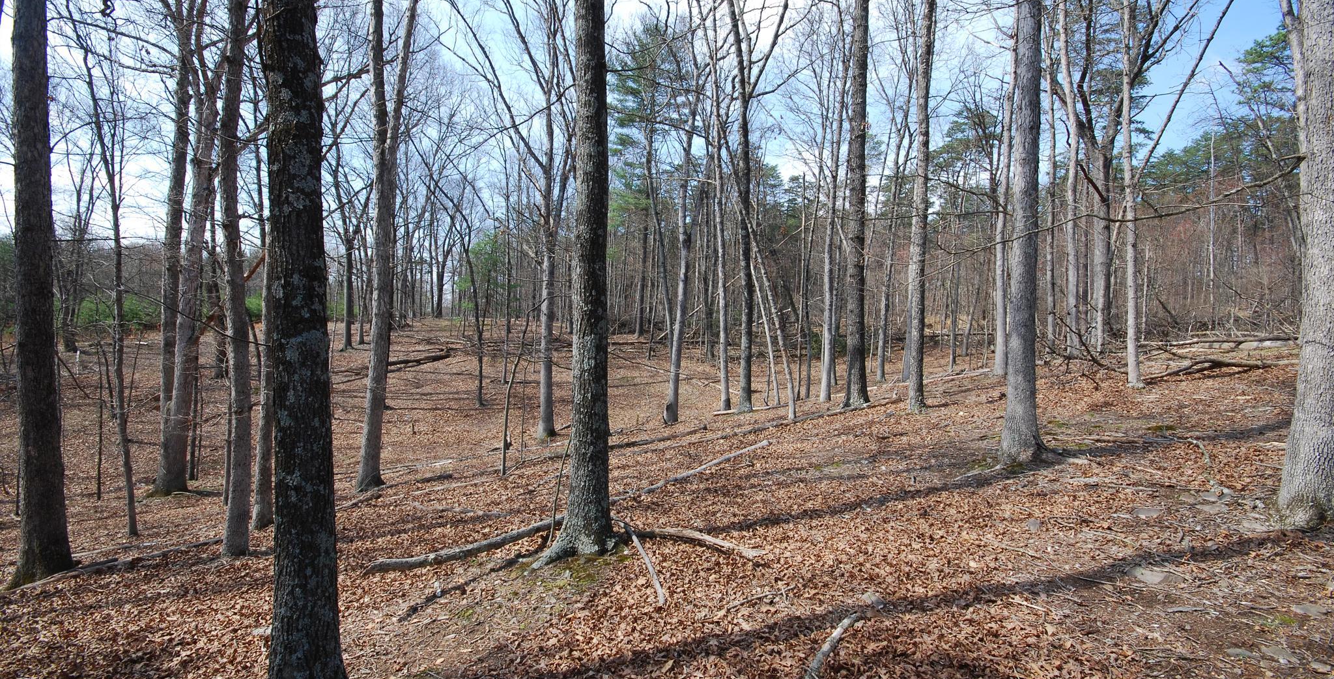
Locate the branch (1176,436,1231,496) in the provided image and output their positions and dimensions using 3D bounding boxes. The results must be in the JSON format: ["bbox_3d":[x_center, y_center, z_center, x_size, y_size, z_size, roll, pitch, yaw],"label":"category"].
[{"bbox_3d":[4.923,1.121,5.094,0.183,0.060,1.933,-3,2,35],"label":"branch"}]

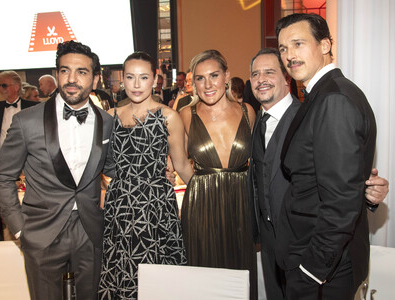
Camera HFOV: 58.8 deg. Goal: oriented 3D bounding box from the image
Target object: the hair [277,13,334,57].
[{"bbox_3d":[0.425,-0.447,1.380,0.170,0.175,0.215,1,17,44],"label":"hair"}]

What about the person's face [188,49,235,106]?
[{"bbox_3d":[0.059,-0.308,1.490,0.190,0.235,0.215,-7,12,12],"label":"person's face"}]

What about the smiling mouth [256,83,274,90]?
[{"bbox_3d":[0.277,-0.258,1.430,0.070,0.030,0.027,-3,9,28],"label":"smiling mouth"}]

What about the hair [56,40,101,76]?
[{"bbox_3d":[-0.480,-0.363,1.420,0.180,0.170,0.210,2,12,-6],"label":"hair"}]

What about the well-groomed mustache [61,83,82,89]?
[{"bbox_3d":[-0.473,-0.242,1.320,0.070,0.025,0.028,2,12,-6],"label":"well-groomed mustache"}]

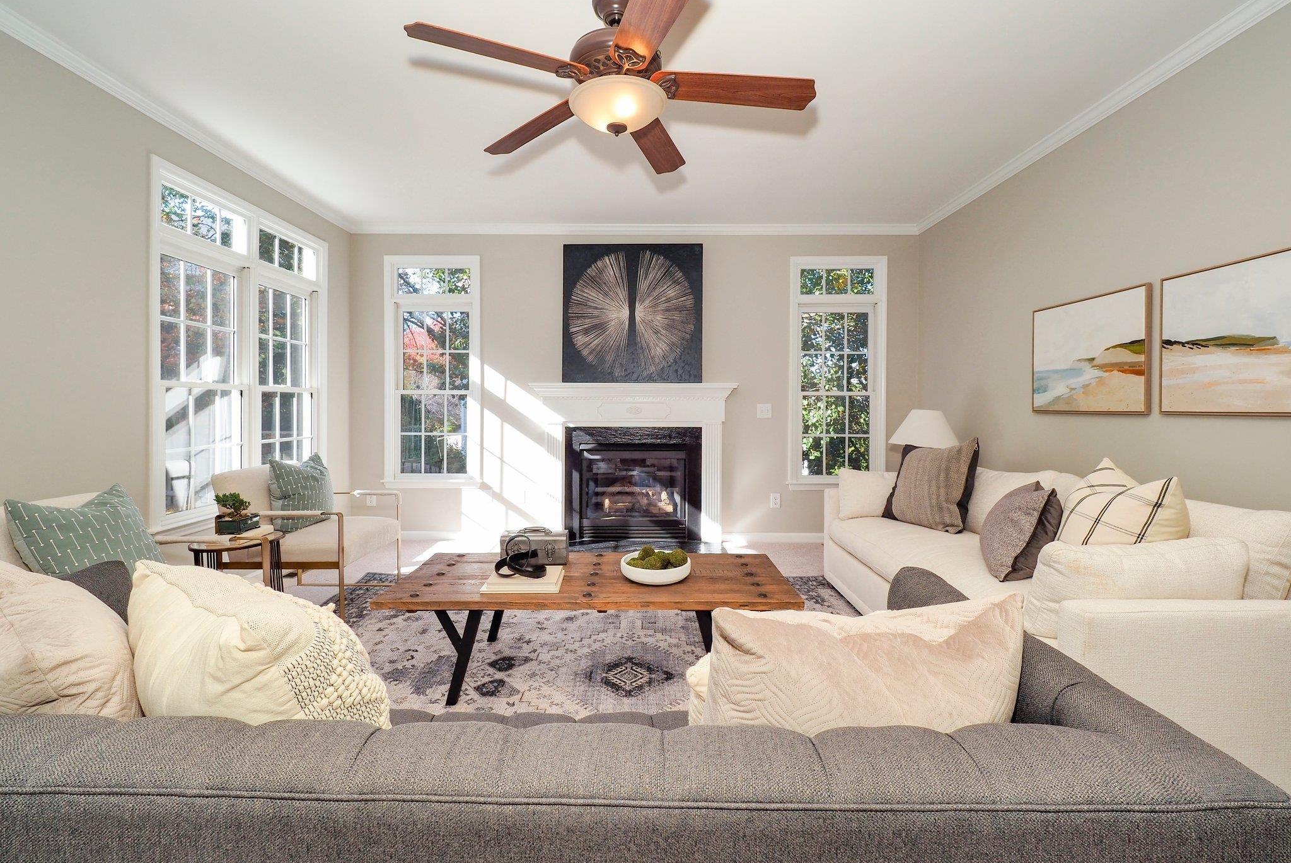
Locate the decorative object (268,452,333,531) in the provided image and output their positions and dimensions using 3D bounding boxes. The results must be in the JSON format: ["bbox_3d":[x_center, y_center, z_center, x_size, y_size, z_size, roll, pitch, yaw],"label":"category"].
[{"bbox_3d":[-2.100,0.380,3.180,0.150,0.430,0.430,-13,0,10],"label":"decorative object"}]

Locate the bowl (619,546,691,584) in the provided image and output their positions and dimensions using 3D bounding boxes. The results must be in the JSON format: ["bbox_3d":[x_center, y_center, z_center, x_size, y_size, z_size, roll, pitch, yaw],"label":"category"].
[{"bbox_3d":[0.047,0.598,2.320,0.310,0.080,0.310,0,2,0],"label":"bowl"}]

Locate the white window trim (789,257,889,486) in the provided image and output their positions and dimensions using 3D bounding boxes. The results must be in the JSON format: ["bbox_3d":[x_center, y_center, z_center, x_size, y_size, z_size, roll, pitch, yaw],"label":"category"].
[{"bbox_3d":[1.600,-0.490,4.370,0.820,1.930,0.120,0,2,0],"label":"white window trim"}]

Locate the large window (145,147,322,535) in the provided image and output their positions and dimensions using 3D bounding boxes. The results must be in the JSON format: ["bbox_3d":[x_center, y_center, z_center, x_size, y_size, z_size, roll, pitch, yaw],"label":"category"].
[{"bbox_3d":[-2.510,-0.485,3.360,0.110,1.900,1.460,0,2,0],"label":"large window"}]

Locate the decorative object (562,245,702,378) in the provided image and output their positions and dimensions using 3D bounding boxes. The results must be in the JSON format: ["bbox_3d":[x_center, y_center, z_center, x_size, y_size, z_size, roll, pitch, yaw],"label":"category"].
[{"bbox_3d":[-0.104,-0.977,4.300,1.150,1.150,0.050,0,2,0],"label":"decorative object"}]

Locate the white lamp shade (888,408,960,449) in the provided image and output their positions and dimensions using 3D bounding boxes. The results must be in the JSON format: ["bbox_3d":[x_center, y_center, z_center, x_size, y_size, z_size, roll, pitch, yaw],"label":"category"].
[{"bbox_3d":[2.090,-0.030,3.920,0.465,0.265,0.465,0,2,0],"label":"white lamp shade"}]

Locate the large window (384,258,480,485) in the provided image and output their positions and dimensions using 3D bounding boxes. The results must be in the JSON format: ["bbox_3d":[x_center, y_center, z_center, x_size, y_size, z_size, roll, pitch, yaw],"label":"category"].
[{"bbox_3d":[-1.834,-0.516,4.490,0.830,1.950,0.120,0,2,0],"label":"large window"}]

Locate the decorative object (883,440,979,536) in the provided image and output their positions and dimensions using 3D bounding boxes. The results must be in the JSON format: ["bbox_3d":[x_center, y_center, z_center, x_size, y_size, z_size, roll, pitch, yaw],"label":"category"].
[{"bbox_3d":[1.670,0.300,3.100,0.180,0.490,0.470,22,-11,-31],"label":"decorative object"}]

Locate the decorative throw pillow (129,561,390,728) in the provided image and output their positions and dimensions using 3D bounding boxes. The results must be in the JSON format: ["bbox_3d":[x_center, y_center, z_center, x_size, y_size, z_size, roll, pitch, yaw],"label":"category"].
[{"bbox_3d":[-0.705,0.475,0.950,0.480,0.470,0.190,1,24,34],"label":"decorative throw pillow"}]

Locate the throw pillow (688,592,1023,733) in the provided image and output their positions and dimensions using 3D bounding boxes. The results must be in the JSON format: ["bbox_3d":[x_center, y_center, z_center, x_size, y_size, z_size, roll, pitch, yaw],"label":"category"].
[{"bbox_3d":[0.345,0.474,0.870,0.480,0.460,0.180,0,17,-4],"label":"throw pillow"}]

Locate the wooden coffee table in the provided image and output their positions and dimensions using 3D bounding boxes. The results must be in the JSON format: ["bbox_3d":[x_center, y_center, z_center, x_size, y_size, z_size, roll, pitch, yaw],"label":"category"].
[{"bbox_3d":[-0.222,0.848,2.330,1.670,0.420,0.630,0,2,0],"label":"wooden coffee table"}]

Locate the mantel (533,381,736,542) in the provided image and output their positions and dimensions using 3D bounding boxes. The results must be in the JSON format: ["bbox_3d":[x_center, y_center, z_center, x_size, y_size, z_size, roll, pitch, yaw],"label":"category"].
[{"bbox_3d":[-0.097,0.268,4.400,1.720,1.340,0.220,0,2,0],"label":"mantel"}]

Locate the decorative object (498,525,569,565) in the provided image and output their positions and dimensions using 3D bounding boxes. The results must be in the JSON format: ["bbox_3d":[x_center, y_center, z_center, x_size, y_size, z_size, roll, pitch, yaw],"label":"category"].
[{"bbox_3d":[-0.510,0.521,2.415,0.290,0.158,0.120,0,2,0],"label":"decorative object"}]

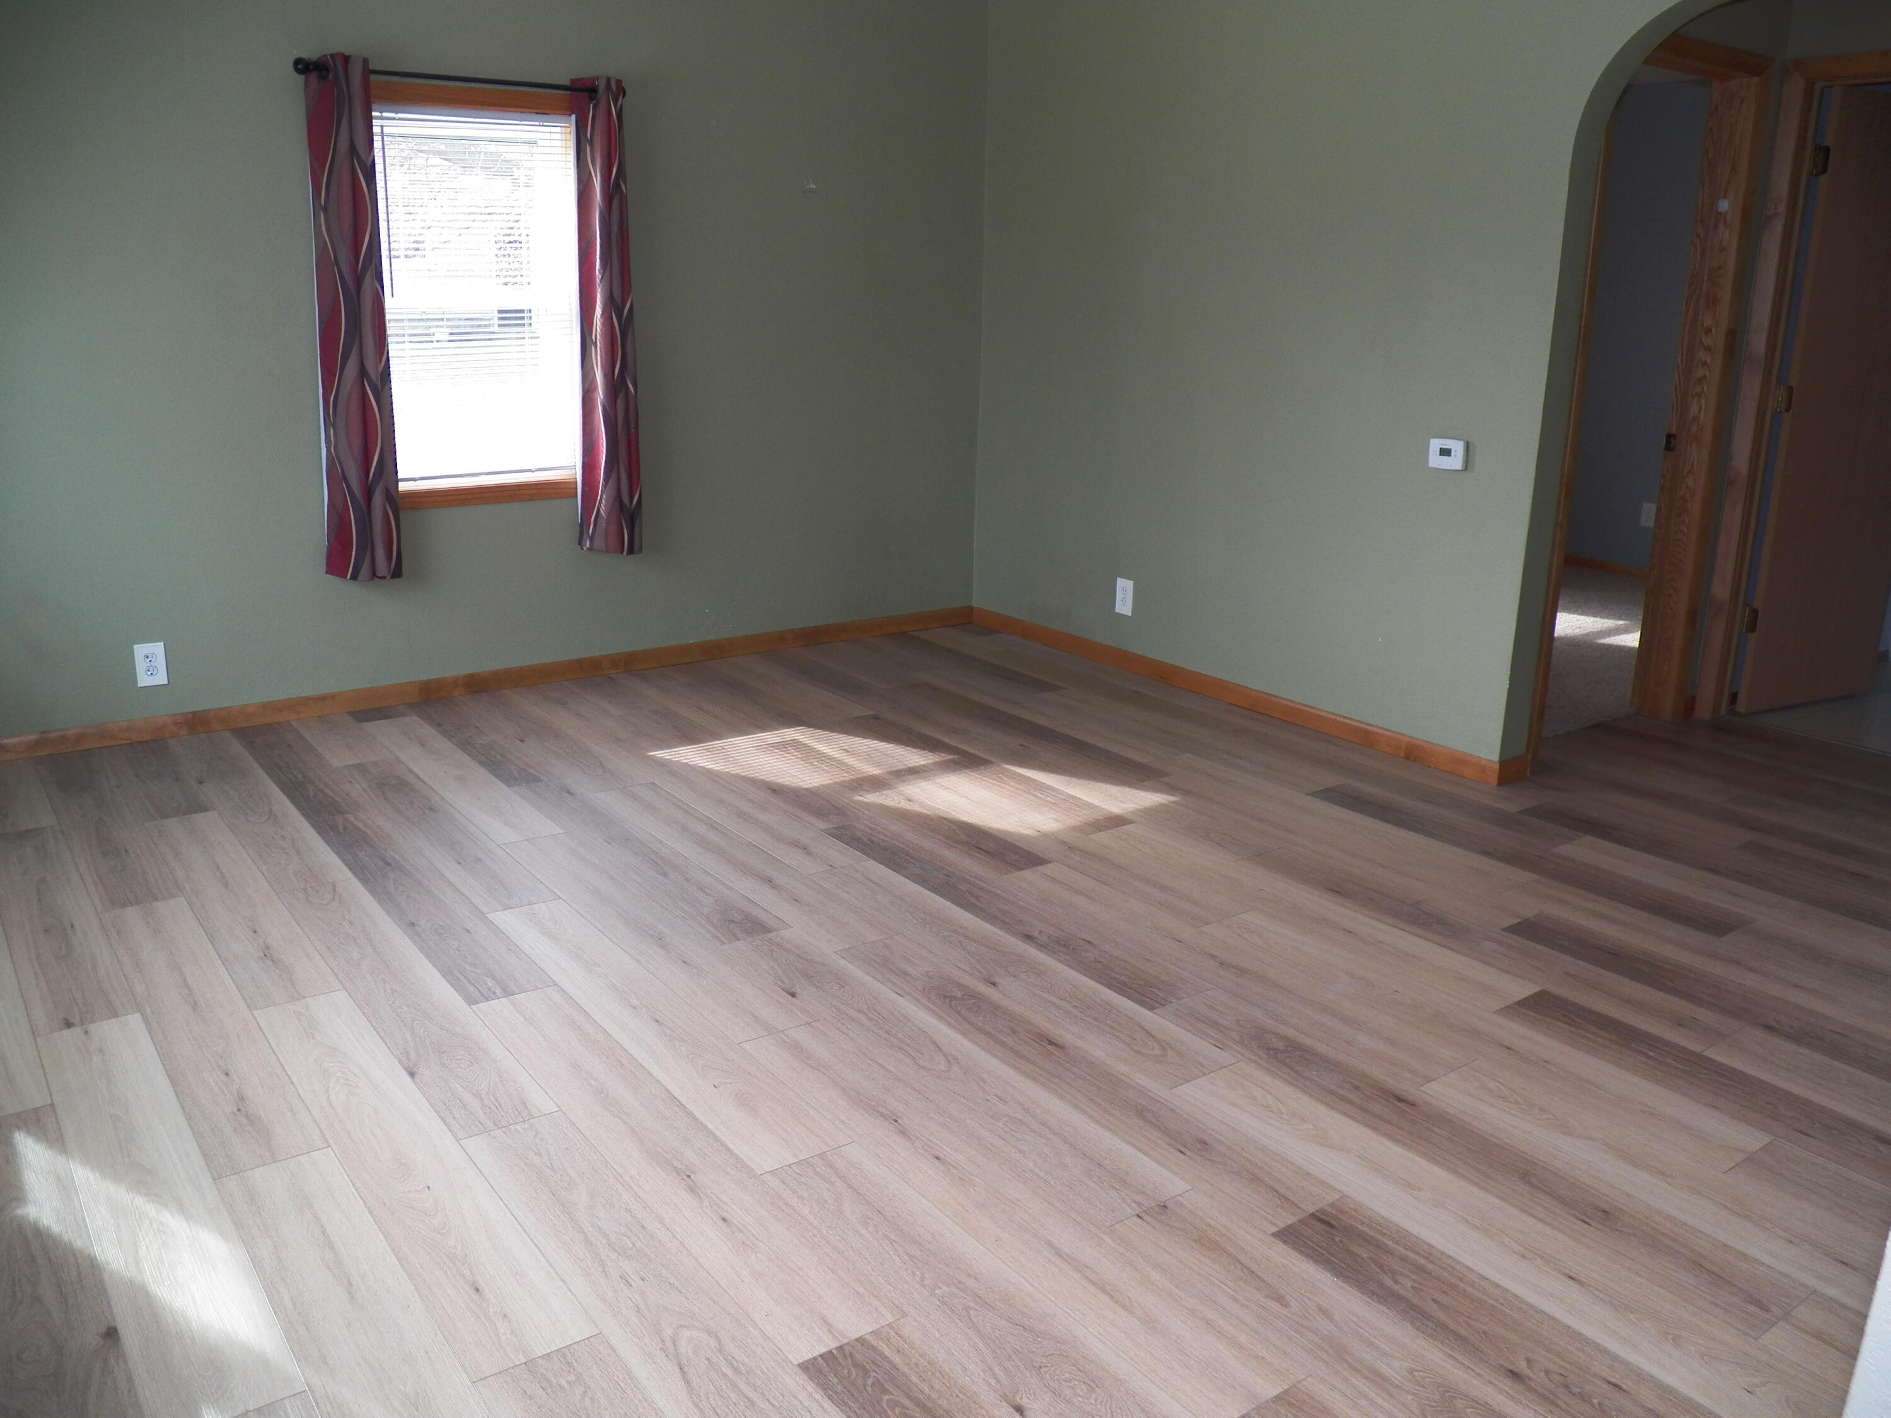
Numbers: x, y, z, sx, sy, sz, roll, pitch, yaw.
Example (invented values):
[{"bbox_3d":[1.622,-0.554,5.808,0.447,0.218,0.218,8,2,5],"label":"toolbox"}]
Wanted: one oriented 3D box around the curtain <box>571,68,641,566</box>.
[{"bbox_3d":[-1.155,-1.294,5.160,0.199,1.561,0.120,-10,19,-34],"label":"curtain"}]

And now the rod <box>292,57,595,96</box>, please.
[{"bbox_3d":[-1.481,-1.948,4.747,1.041,0.058,0.088,-10,19,-34],"label":"rod"}]

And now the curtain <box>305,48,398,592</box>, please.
[{"bbox_3d":[-1.832,-1.169,4.690,0.214,1.561,0.120,-10,19,-34],"label":"curtain"}]

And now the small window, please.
[{"bbox_3d":[-1.546,-1.326,4.995,0.763,1.305,0.097,-10,19,-34],"label":"small window"}]

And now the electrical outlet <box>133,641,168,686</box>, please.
[{"bbox_3d":[-2.413,-0.133,4.651,0.081,0.128,0.012,-10,19,-34],"label":"electrical outlet"}]

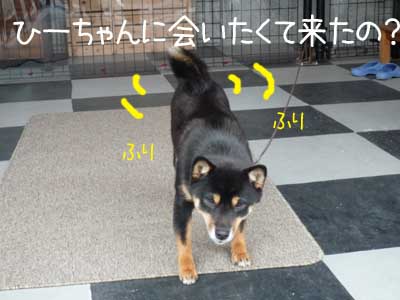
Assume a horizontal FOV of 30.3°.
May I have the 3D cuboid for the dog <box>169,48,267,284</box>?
[{"bbox_3d":[0.024,0.003,1.766,0.208,0.425,0.605,-3,15,-5],"label":"dog"}]

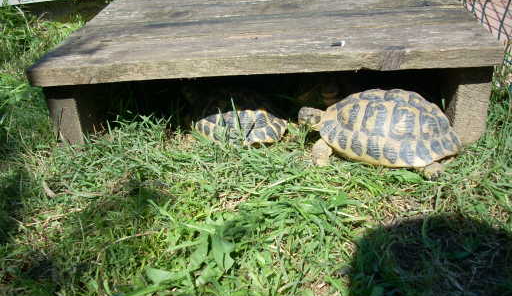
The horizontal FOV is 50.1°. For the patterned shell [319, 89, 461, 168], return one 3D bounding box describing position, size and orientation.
[{"bbox_3d":[0.179,-0.034,0.740,0.185,0.083,0.132,8,30,24],"label":"patterned shell"}]

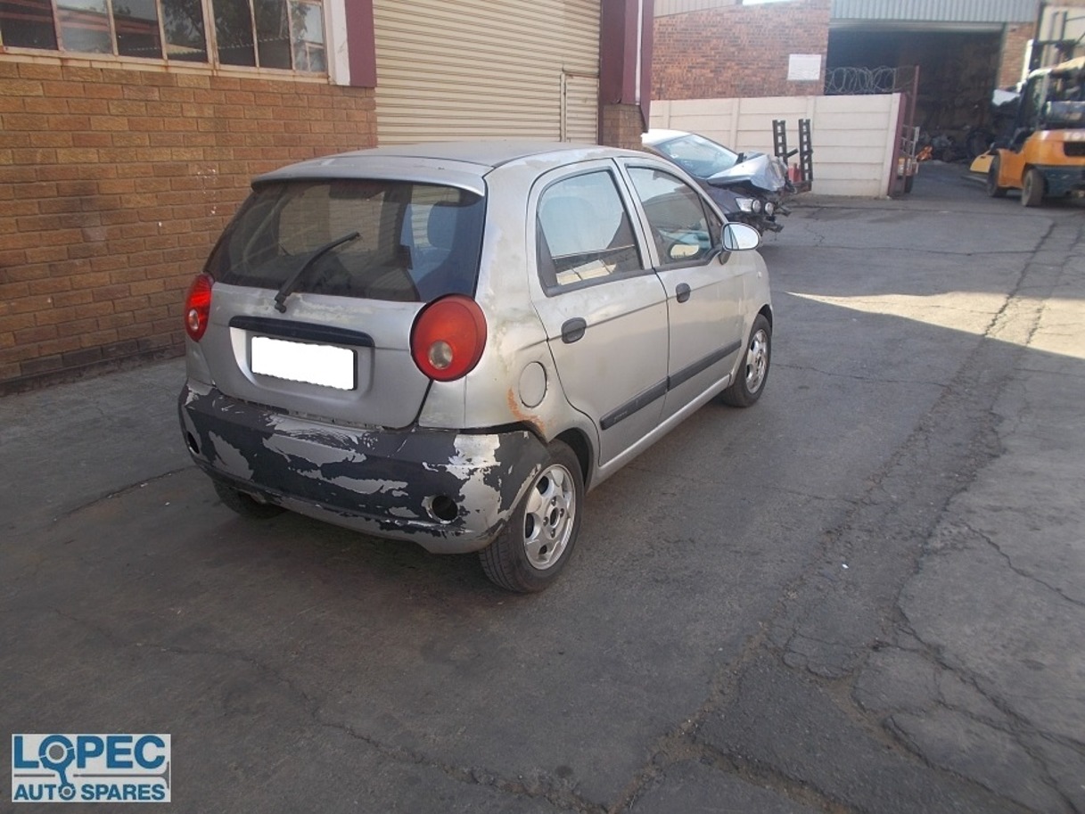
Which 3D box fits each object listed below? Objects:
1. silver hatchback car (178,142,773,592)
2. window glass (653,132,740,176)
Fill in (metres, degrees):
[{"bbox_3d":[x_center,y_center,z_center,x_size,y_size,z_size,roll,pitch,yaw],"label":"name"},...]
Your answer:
[{"bbox_3d":[0.059,-0.539,4.002,1.530,1.500,3.500,10,21,29],"label":"silver hatchback car"},{"bbox_3d":[2.163,-3.416,11.022,0.860,0.200,1.410,40,41,18],"label":"window glass"}]

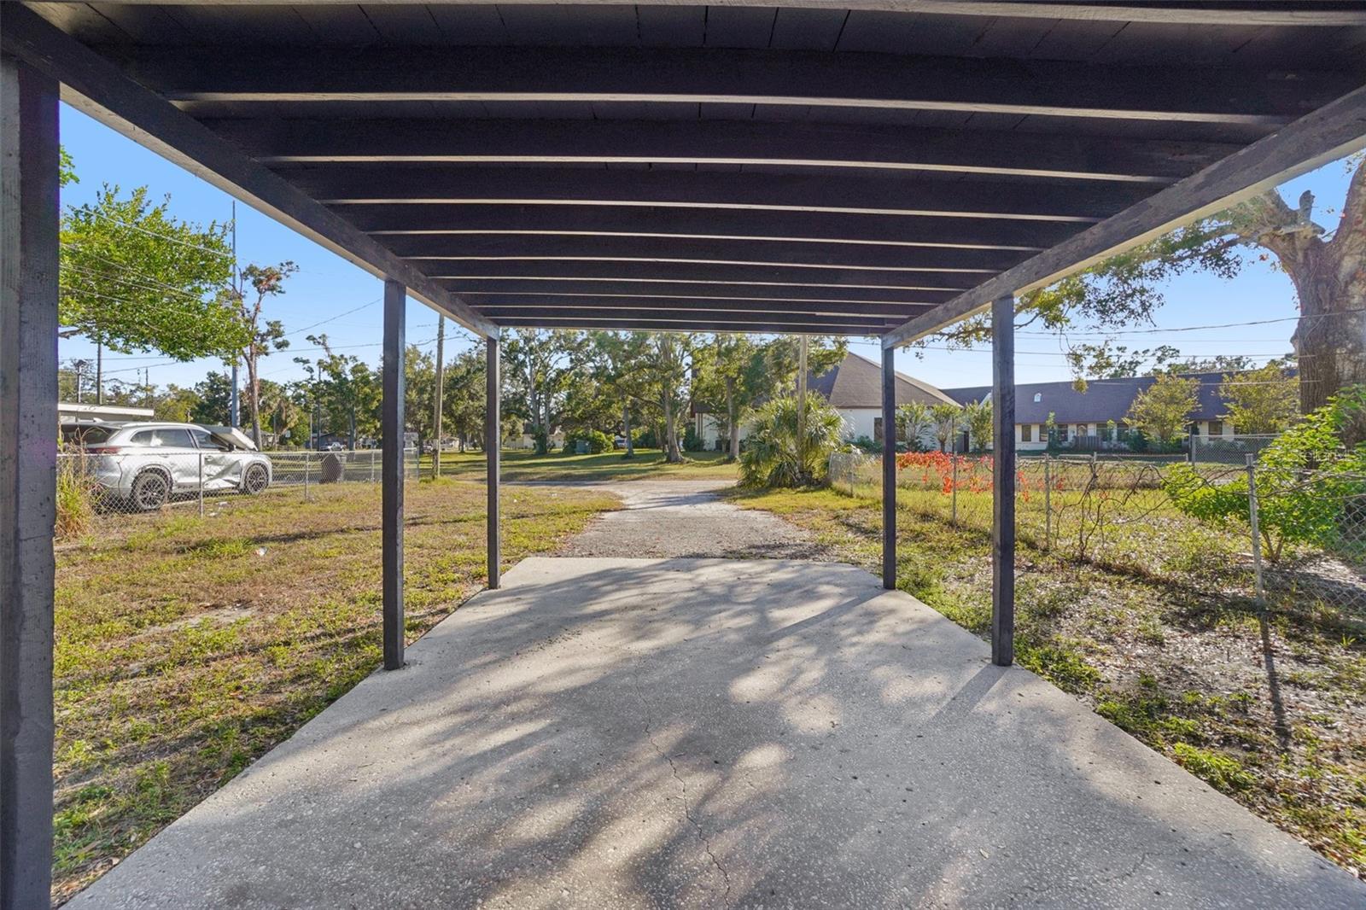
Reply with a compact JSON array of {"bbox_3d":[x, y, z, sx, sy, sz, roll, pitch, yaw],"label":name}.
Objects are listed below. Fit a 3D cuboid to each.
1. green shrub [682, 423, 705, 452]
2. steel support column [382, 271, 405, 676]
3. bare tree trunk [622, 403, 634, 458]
[{"bbox_3d":[0.980,-1.610,52.000,2.050,2.600,2.000,0,1,0],"label":"green shrub"},{"bbox_3d":[-1.772,0.131,3.510,0.089,2.360,0.089,0,1,-1],"label":"steel support column"},{"bbox_3d":[-4.590,-2.070,48.000,0.950,4.650,0.750,0,1,0],"label":"bare tree trunk"}]

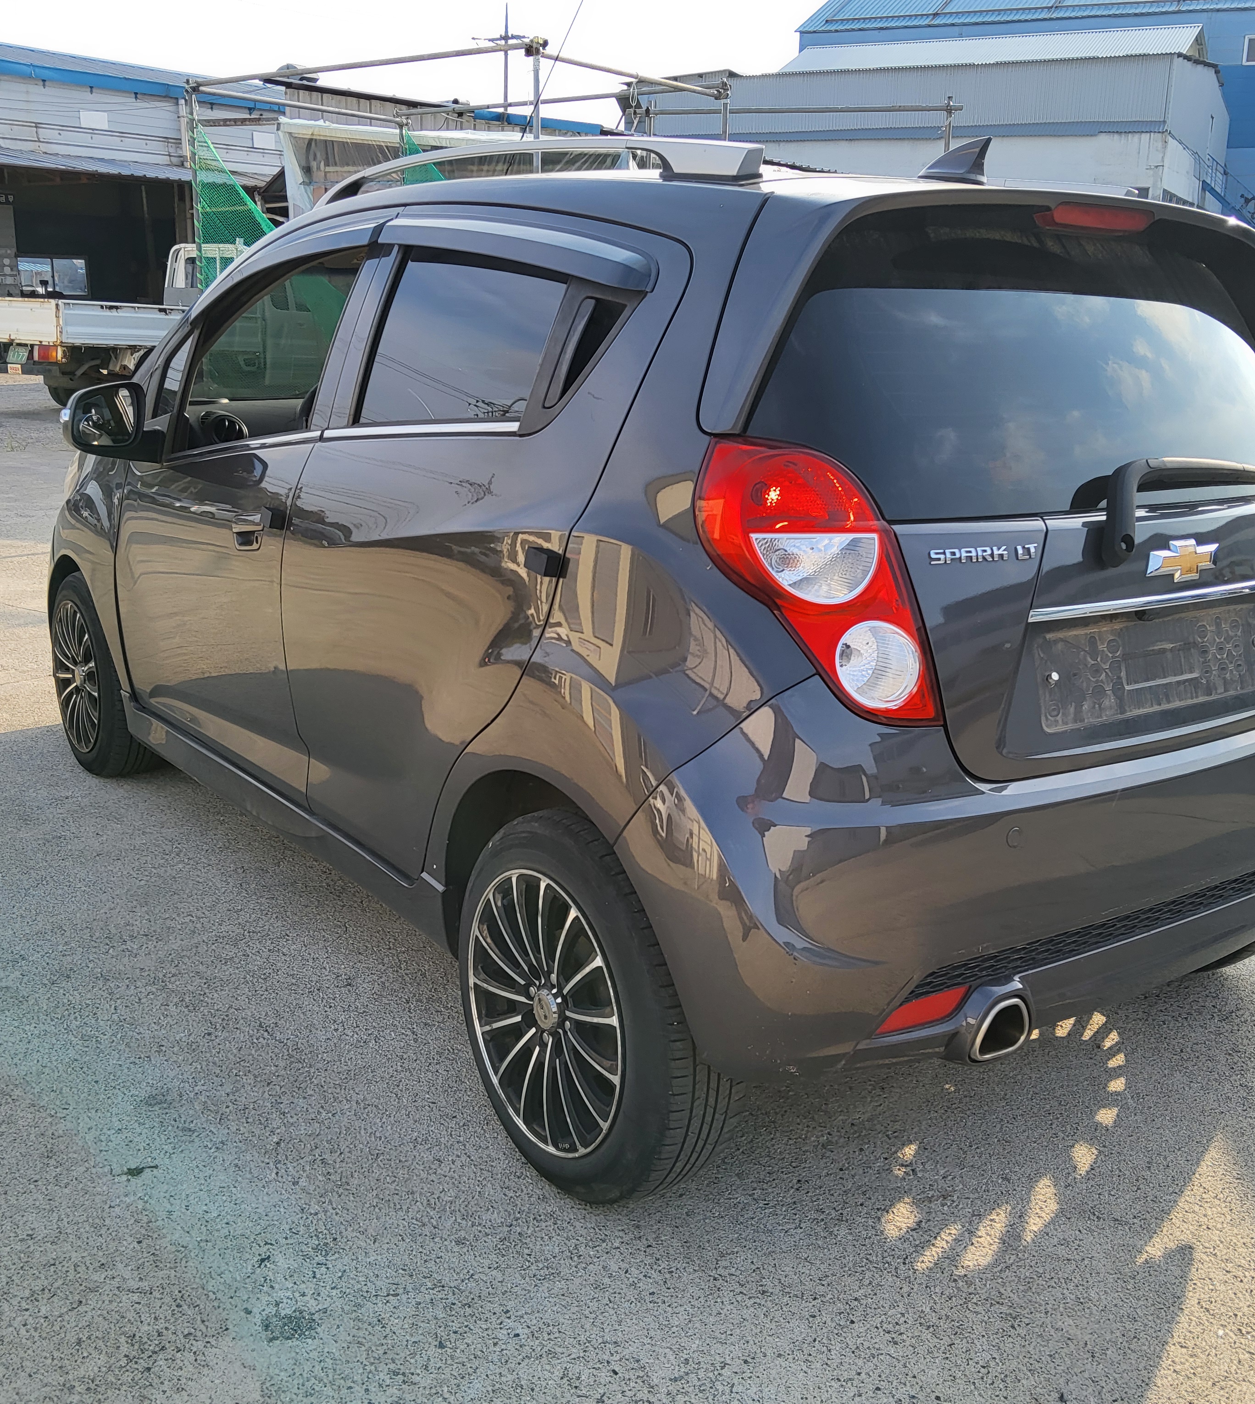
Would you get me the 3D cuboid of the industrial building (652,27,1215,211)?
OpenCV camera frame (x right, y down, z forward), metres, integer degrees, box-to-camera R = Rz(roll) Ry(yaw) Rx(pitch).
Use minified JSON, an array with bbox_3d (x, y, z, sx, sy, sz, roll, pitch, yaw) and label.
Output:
[{"bbox_3d":[8.815,-14.352,41.973,15.104,9.193,8.555,10,17,30],"label":"industrial building"}]

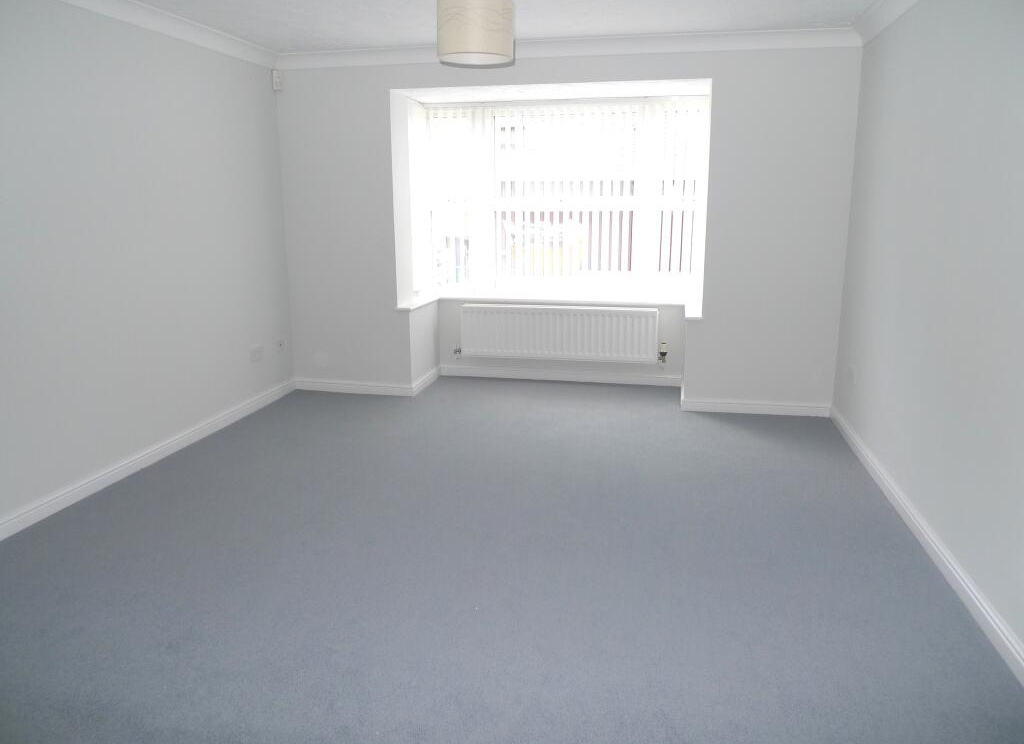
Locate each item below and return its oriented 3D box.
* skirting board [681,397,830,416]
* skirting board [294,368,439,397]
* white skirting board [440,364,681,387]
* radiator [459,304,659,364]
[{"bbox_3d":[1.643,0.245,4.828,0.957,0.088,0.020,3,14,12],"label":"skirting board"},{"bbox_3d":[-1.123,0.044,5.729,0.990,0.088,0.686,3,14,12],"label":"skirting board"},{"bbox_3d":[0.366,0.032,5.753,1.953,0.088,0.020,3,14,12],"label":"white skirting board"},{"bbox_3d":[0.364,-0.309,5.615,1.555,0.428,0.090,3,14,12],"label":"radiator"}]

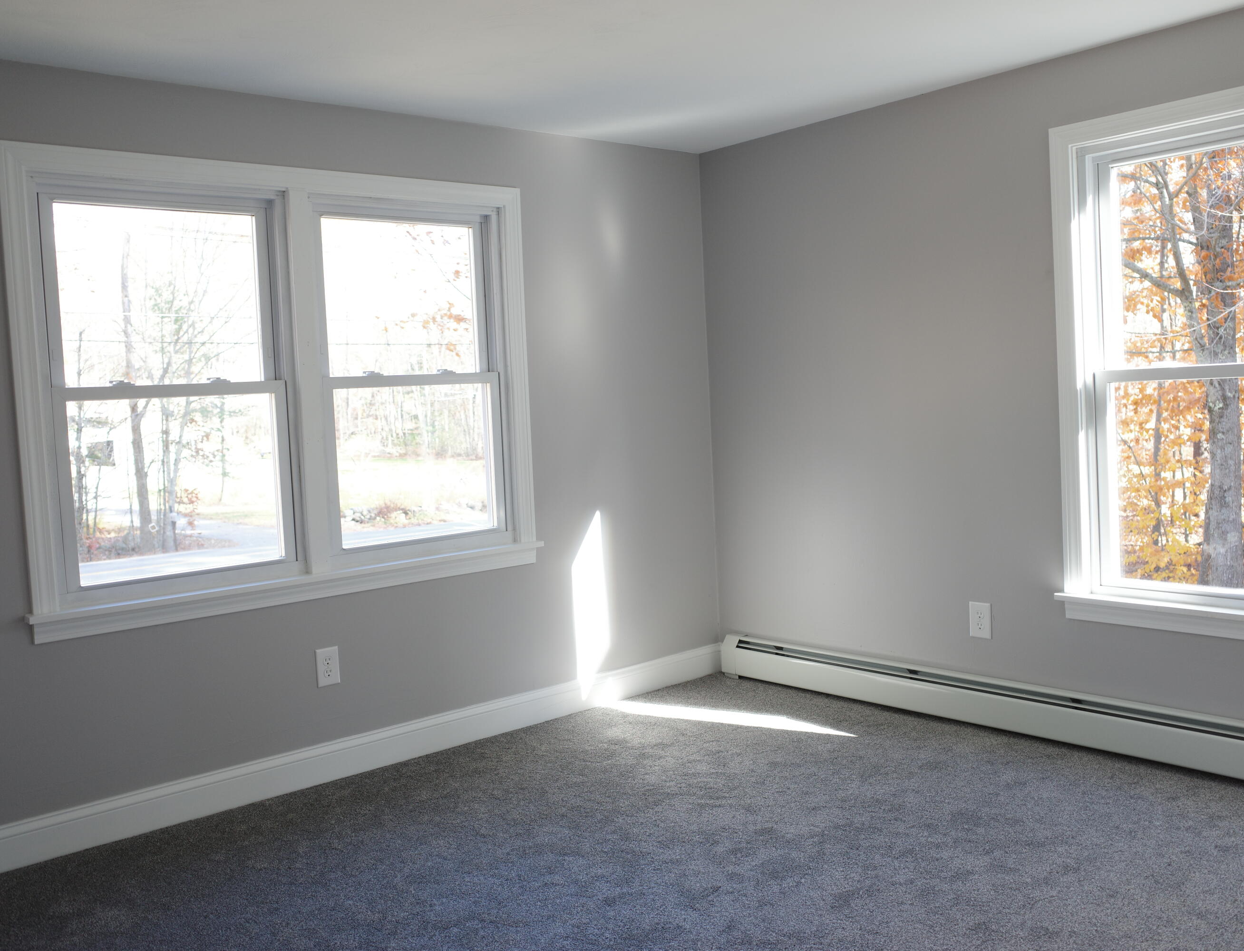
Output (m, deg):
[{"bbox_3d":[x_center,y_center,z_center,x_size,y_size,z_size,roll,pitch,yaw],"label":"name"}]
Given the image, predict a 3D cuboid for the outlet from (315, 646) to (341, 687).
[{"bbox_3d":[-0.964,0.629,3.640,0.079,0.123,0.008,-6,6,-40],"label":"outlet"}]

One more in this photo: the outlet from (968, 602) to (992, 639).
[{"bbox_3d":[1.241,0.502,3.840,0.008,0.123,0.079,-6,6,-40],"label":"outlet"}]

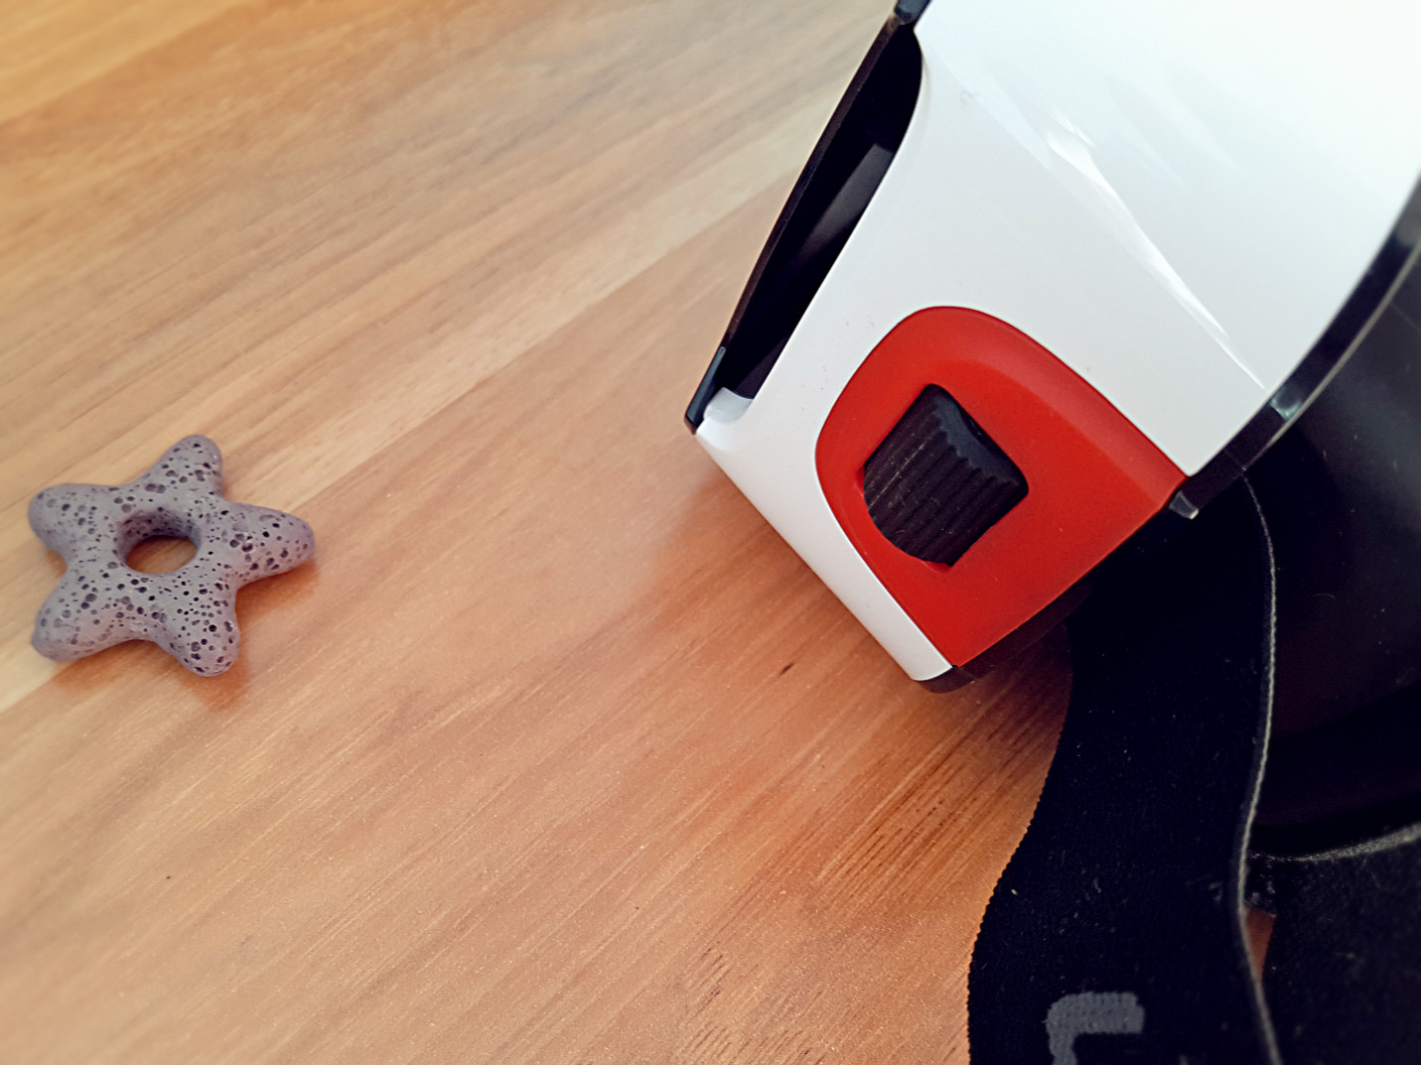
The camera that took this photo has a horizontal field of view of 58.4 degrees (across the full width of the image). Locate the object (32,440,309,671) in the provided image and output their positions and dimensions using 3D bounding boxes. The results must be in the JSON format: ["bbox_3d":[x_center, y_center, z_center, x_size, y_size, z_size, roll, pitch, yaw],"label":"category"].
[{"bbox_3d":[-0.086,0.002,0.202,0.045,0.009,0.043,7,59,-3],"label":"object"}]

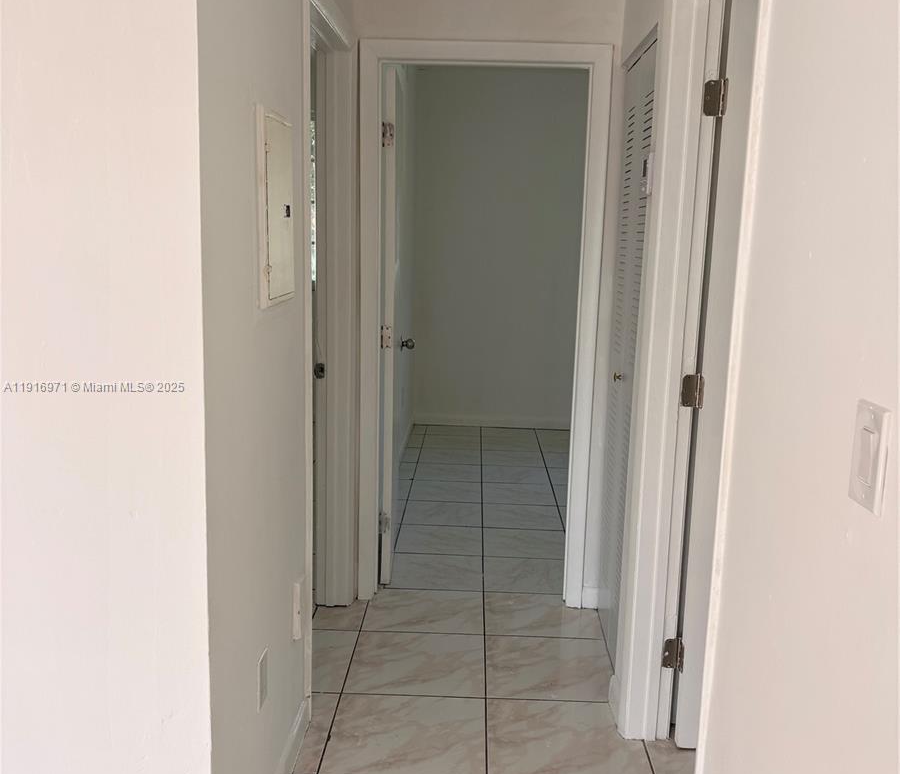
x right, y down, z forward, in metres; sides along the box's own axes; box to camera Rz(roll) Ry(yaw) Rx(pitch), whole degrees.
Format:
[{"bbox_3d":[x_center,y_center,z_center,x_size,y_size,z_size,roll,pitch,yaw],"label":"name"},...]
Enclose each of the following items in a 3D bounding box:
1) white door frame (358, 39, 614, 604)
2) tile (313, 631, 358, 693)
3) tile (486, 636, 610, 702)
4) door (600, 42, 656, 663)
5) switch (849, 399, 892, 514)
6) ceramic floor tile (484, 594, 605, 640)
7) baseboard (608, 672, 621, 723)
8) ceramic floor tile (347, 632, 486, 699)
[{"bbox_3d":[0.106,-0.194,3.409,0.883,2.095,0.131,2,10,1],"label":"white door frame"},{"bbox_3d":[-0.426,0.922,3.048,0.189,0.010,0.450,2,10,1],"label":"tile"},{"bbox_3d":[0.342,0.957,3.062,0.441,0.010,0.449,2,10,1],"label":"tile"},{"bbox_3d":[0.601,-0.064,2.985,0.033,1.989,0.702,2,10,1],"label":"door"},{"bbox_3d":[0.492,0.082,1.061,0.010,0.122,0.074,2,10,1],"label":"switch"},{"bbox_3d":[0.351,0.874,3.448,0.441,0.010,0.401,2,10,1],"label":"ceramic floor tile"},{"bbox_3d":[0.507,0.962,2.756,0.013,0.091,0.152,2,10,1],"label":"baseboard"},{"bbox_3d":[-0.108,0.943,3.074,0.449,0.010,0.449,2,10,1],"label":"ceramic floor tile"}]

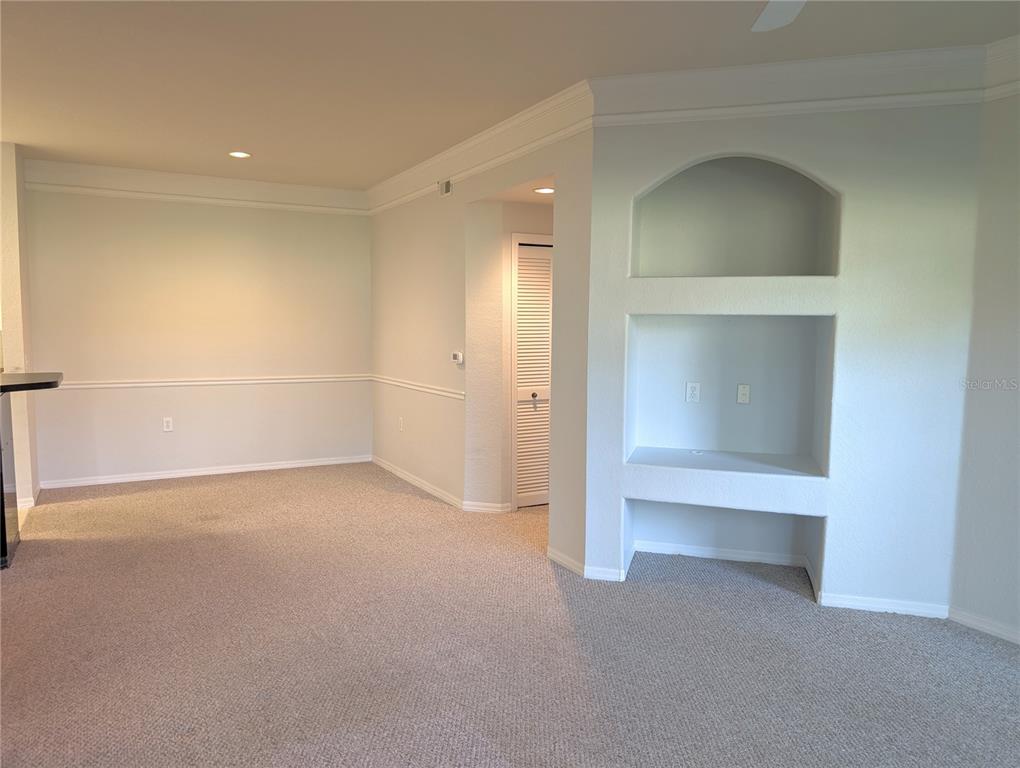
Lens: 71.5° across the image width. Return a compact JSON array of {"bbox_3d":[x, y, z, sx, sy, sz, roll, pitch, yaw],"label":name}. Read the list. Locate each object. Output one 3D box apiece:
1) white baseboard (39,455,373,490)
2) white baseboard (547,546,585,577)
[{"bbox_3d":[-2.684,0.811,6.640,2.888,0.072,0.020,-2,6,-29],"label":"white baseboard"},{"bbox_3d":[0.337,1.050,4.190,0.020,0.070,0.395,-2,6,-29],"label":"white baseboard"}]

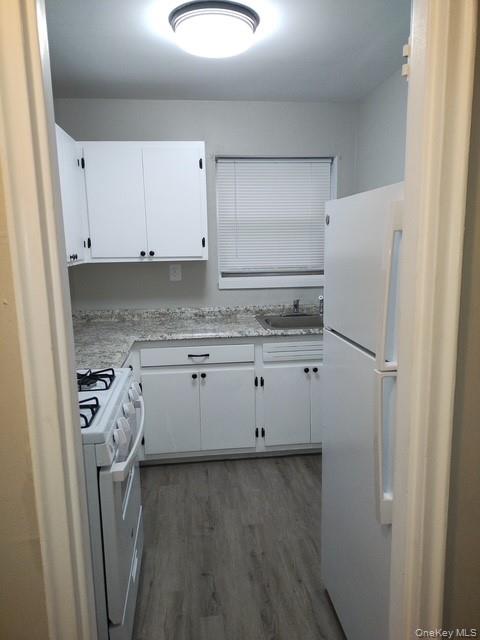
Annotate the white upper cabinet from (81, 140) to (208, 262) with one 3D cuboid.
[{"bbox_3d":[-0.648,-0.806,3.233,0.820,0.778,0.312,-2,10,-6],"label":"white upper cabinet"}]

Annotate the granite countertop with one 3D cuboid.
[{"bbox_3d":[-0.151,0.076,2.887,2.251,0.113,1.387,-2,10,-6],"label":"granite countertop"}]

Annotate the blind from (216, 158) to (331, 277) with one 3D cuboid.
[{"bbox_3d":[0.273,-0.791,3.546,0.874,0.854,0.050,-2,10,-6],"label":"blind"}]

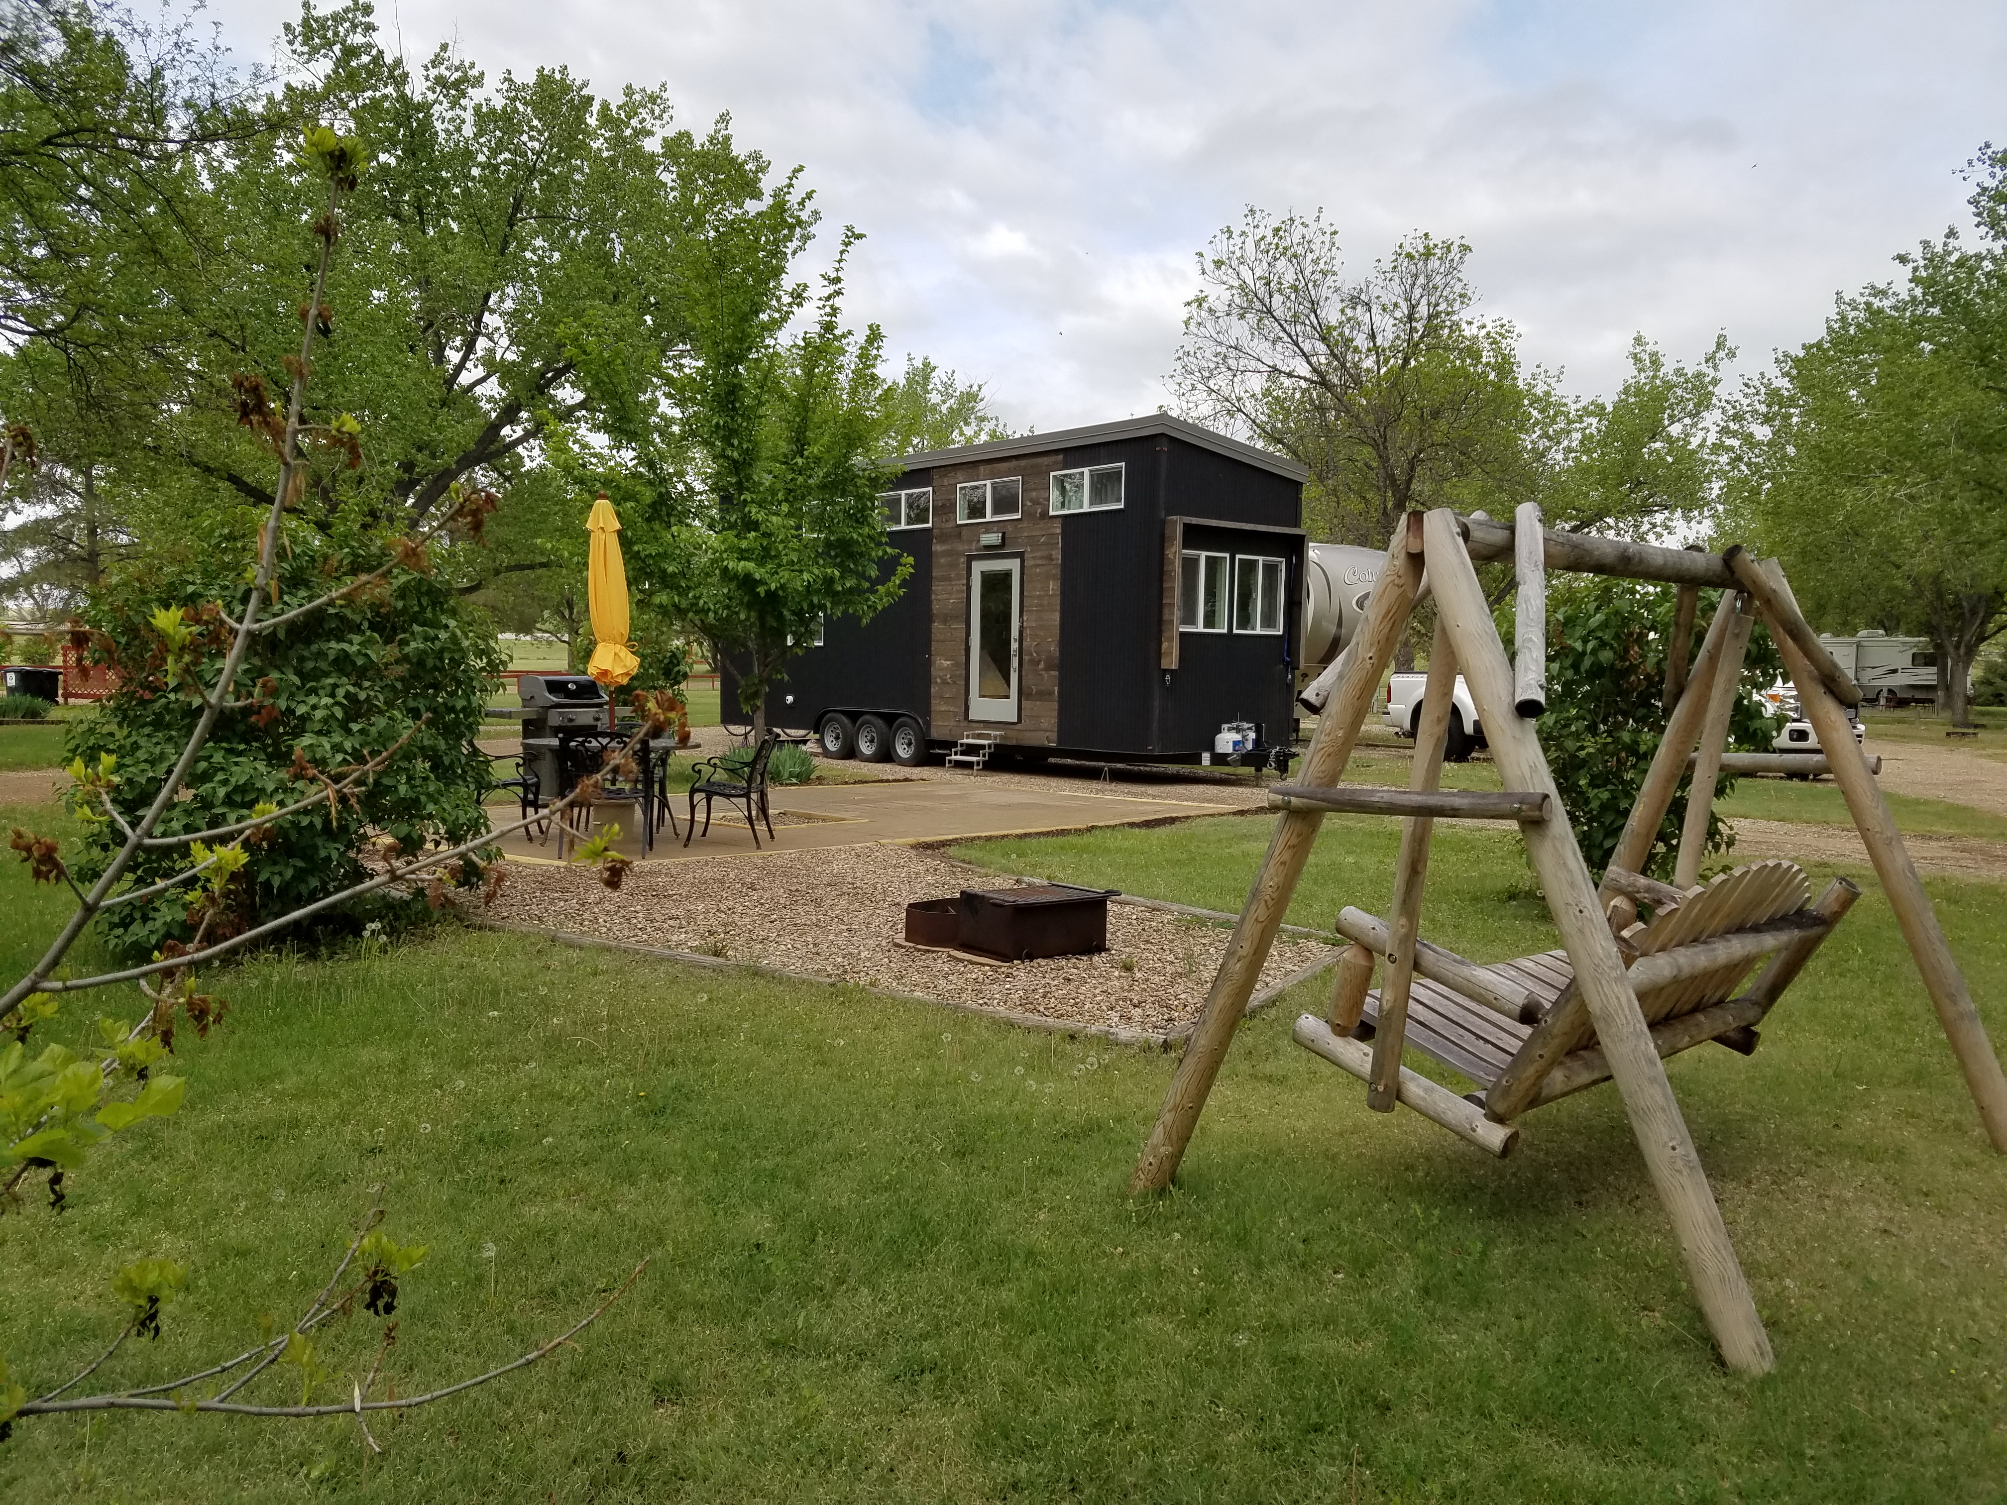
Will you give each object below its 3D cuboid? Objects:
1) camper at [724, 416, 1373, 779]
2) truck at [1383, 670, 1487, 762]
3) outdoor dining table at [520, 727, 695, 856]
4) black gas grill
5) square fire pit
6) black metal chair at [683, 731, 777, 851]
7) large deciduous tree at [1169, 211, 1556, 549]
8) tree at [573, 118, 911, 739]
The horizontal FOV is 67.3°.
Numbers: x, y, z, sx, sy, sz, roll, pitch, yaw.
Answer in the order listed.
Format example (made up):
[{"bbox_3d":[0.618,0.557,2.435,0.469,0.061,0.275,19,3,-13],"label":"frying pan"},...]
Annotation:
[{"bbox_3d":[-0.100,-1.910,20.700,2.600,4.160,10.370,-2,4,-42],"label":"camper"},{"bbox_3d":[8.963,-0.744,22.685,2.050,1.980,6.500,-1,4,-34],"label":"truck"},{"bbox_3d":[-2.884,0.300,11.093,1.300,0.730,1.300,1,3,0],"label":"outdoor dining table"},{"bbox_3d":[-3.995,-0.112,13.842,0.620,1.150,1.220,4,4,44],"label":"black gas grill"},{"bbox_3d":[0.007,0.827,7.643,0.800,0.290,0.820,-1,4,-34],"label":"square fire pit"},{"bbox_3d":[-2.024,0.257,11.318,0.640,0.860,0.620,1,3,2],"label":"black metal chair"},{"bbox_3d":[9.386,-7.281,38.665,10.000,13.400,9.500,1,3,0],"label":"large deciduous tree"},{"bbox_3d":[-2.059,-2.272,12.553,2.900,5.700,2.800,1,3,0],"label":"tree"}]

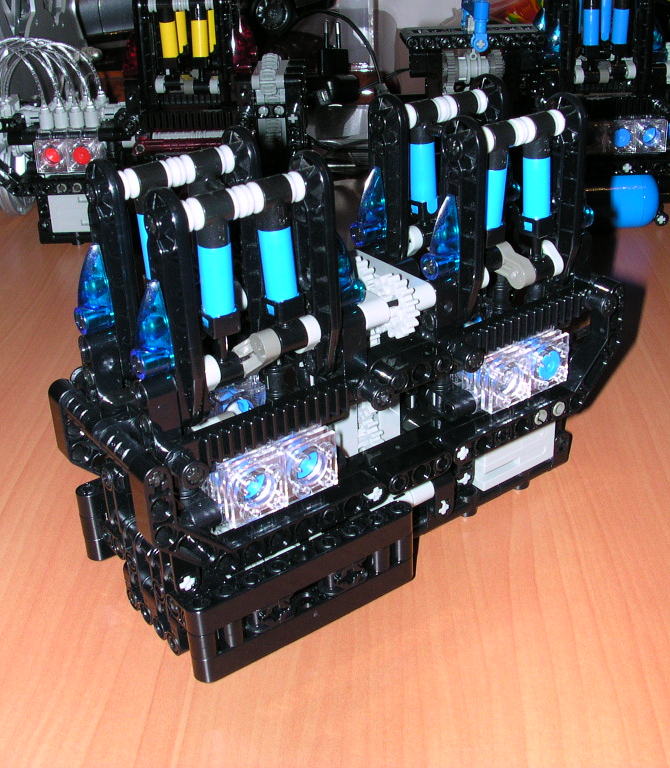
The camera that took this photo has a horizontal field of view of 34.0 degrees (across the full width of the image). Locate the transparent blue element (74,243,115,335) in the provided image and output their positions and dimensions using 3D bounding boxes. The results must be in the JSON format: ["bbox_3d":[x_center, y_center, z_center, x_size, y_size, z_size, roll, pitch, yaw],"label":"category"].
[{"bbox_3d":[-0.062,-0.024,0.277,0.008,0.024,0.008,-21,34,-30],"label":"transparent blue element"}]

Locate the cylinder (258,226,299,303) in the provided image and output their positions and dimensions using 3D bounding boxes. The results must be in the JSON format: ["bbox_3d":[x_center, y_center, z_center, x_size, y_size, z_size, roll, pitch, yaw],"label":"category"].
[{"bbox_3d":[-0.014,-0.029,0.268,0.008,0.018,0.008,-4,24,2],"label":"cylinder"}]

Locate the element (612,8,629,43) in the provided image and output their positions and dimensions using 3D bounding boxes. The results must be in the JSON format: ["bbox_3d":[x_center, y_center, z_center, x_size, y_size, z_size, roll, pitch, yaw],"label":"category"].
[{"bbox_3d":[0.143,-0.179,0.549,0.008,0.018,0.008,-4,29,0],"label":"element"}]

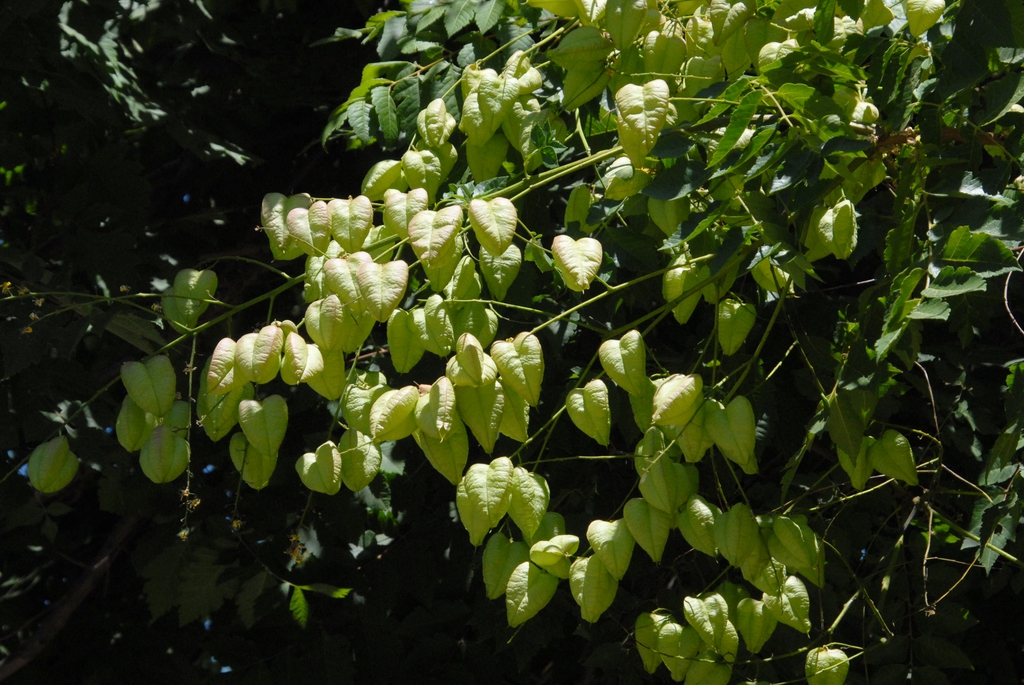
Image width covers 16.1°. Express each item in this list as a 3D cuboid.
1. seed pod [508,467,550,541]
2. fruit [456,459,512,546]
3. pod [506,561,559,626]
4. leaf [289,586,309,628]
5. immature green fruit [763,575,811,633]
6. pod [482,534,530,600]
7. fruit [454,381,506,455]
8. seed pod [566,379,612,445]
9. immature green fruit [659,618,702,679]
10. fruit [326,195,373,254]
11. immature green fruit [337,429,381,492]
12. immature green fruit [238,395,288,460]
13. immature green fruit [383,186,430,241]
[{"bbox_3d":[0.011,0.117,2.600,0.032,0.052,0.031,0,-5,0],"label":"seed pod"},{"bbox_3d":[-0.019,0.109,2.480,0.038,0.062,0.034,5,-7,0],"label":"fruit"},{"bbox_3d":[0.015,0.178,2.550,0.034,0.046,0.032,23,-5,0],"label":"pod"},{"bbox_3d":[-0.151,0.188,2.560,0.013,0.030,0.006,-7,-7,0],"label":"leaf"},{"bbox_3d":[0.190,0.180,2.480,0.030,0.041,0.029,-24,-7,0],"label":"immature green fruit"},{"bbox_3d":[-0.005,0.155,2.520,0.033,0.046,0.031,4,-7,0],"label":"pod"},{"bbox_3d":[-0.023,0.052,2.590,0.034,0.052,0.033,-10,-3,0],"label":"fruit"},{"bbox_3d":[0.054,0.048,2.500,0.030,0.048,0.030,-14,-7,0],"label":"seed pod"},{"bbox_3d":[0.116,0.212,2.480,0.030,0.042,0.030,4,-7,0],"label":"immature green fruit"},{"bbox_3d":[-0.116,-0.085,2.590,0.033,0.044,0.031,0,-9,0],"label":"fruit"},{"bbox_3d":[-0.109,0.085,2.600,0.032,0.046,0.032,3,-5,0],"label":"immature green fruit"},{"bbox_3d":[-0.171,0.059,2.500,0.033,0.046,0.031,-10,-7,0],"label":"immature green fruit"},{"bbox_3d":[-0.076,-0.091,2.580,0.033,0.039,0.031,-6,-5,0],"label":"immature green fruit"}]

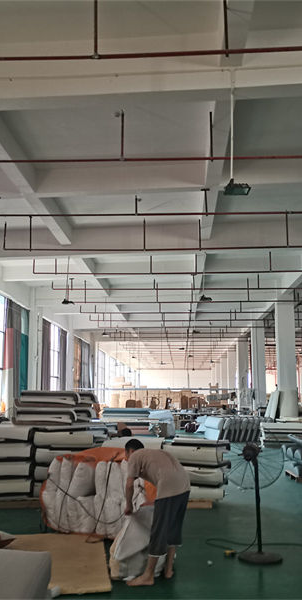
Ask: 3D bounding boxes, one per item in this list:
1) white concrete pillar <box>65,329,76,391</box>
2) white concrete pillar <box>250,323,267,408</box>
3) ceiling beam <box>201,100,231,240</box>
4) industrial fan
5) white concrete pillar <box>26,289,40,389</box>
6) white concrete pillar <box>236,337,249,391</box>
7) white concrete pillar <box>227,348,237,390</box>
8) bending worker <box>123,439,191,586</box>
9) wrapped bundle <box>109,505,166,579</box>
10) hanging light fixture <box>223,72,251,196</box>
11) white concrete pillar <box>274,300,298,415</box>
[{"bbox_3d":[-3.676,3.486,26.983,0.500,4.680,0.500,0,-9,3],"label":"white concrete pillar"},{"bbox_3d":[5.504,3.930,30.297,0.600,5.050,0.600,-1,-9,3],"label":"white concrete pillar"},{"bbox_3d":[1.126,-2.219,10.855,0.245,0.436,7.437,-1,-9,3],"label":"ceiling beam"},{"bbox_3d":[1.038,1.955,6.045,0.600,1.210,0.450,-2,-9,17],"label":"industrial fan"},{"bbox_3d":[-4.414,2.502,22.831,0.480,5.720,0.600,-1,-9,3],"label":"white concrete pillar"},{"bbox_3d":[5.926,5.188,38.226,0.600,5.050,0.600,-1,-9,3],"label":"white concrete pillar"},{"bbox_3d":[5.461,5.687,40.409,0.530,4.680,0.530,0,-9,3],"label":"white concrete pillar"},{"bbox_3d":[0.058,1.855,5.401,0.600,1.190,0.460,-4,-10,28],"label":"bending worker"},{"bbox_3d":[-0.116,2.337,5.896,0.520,0.640,0.450,-1,-9,3],"label":"wrapped bundle"},{"bbox_3d":[0.855,-1.663,6.000,0.270,1.270,0.220,0,-9,3],"label":"hanging light fixture"},{"bbox_3d":[5.084,2.678,22.400,0.600,5.050,0.600,-1,-9,3],"label":"white concrete pillar"}]

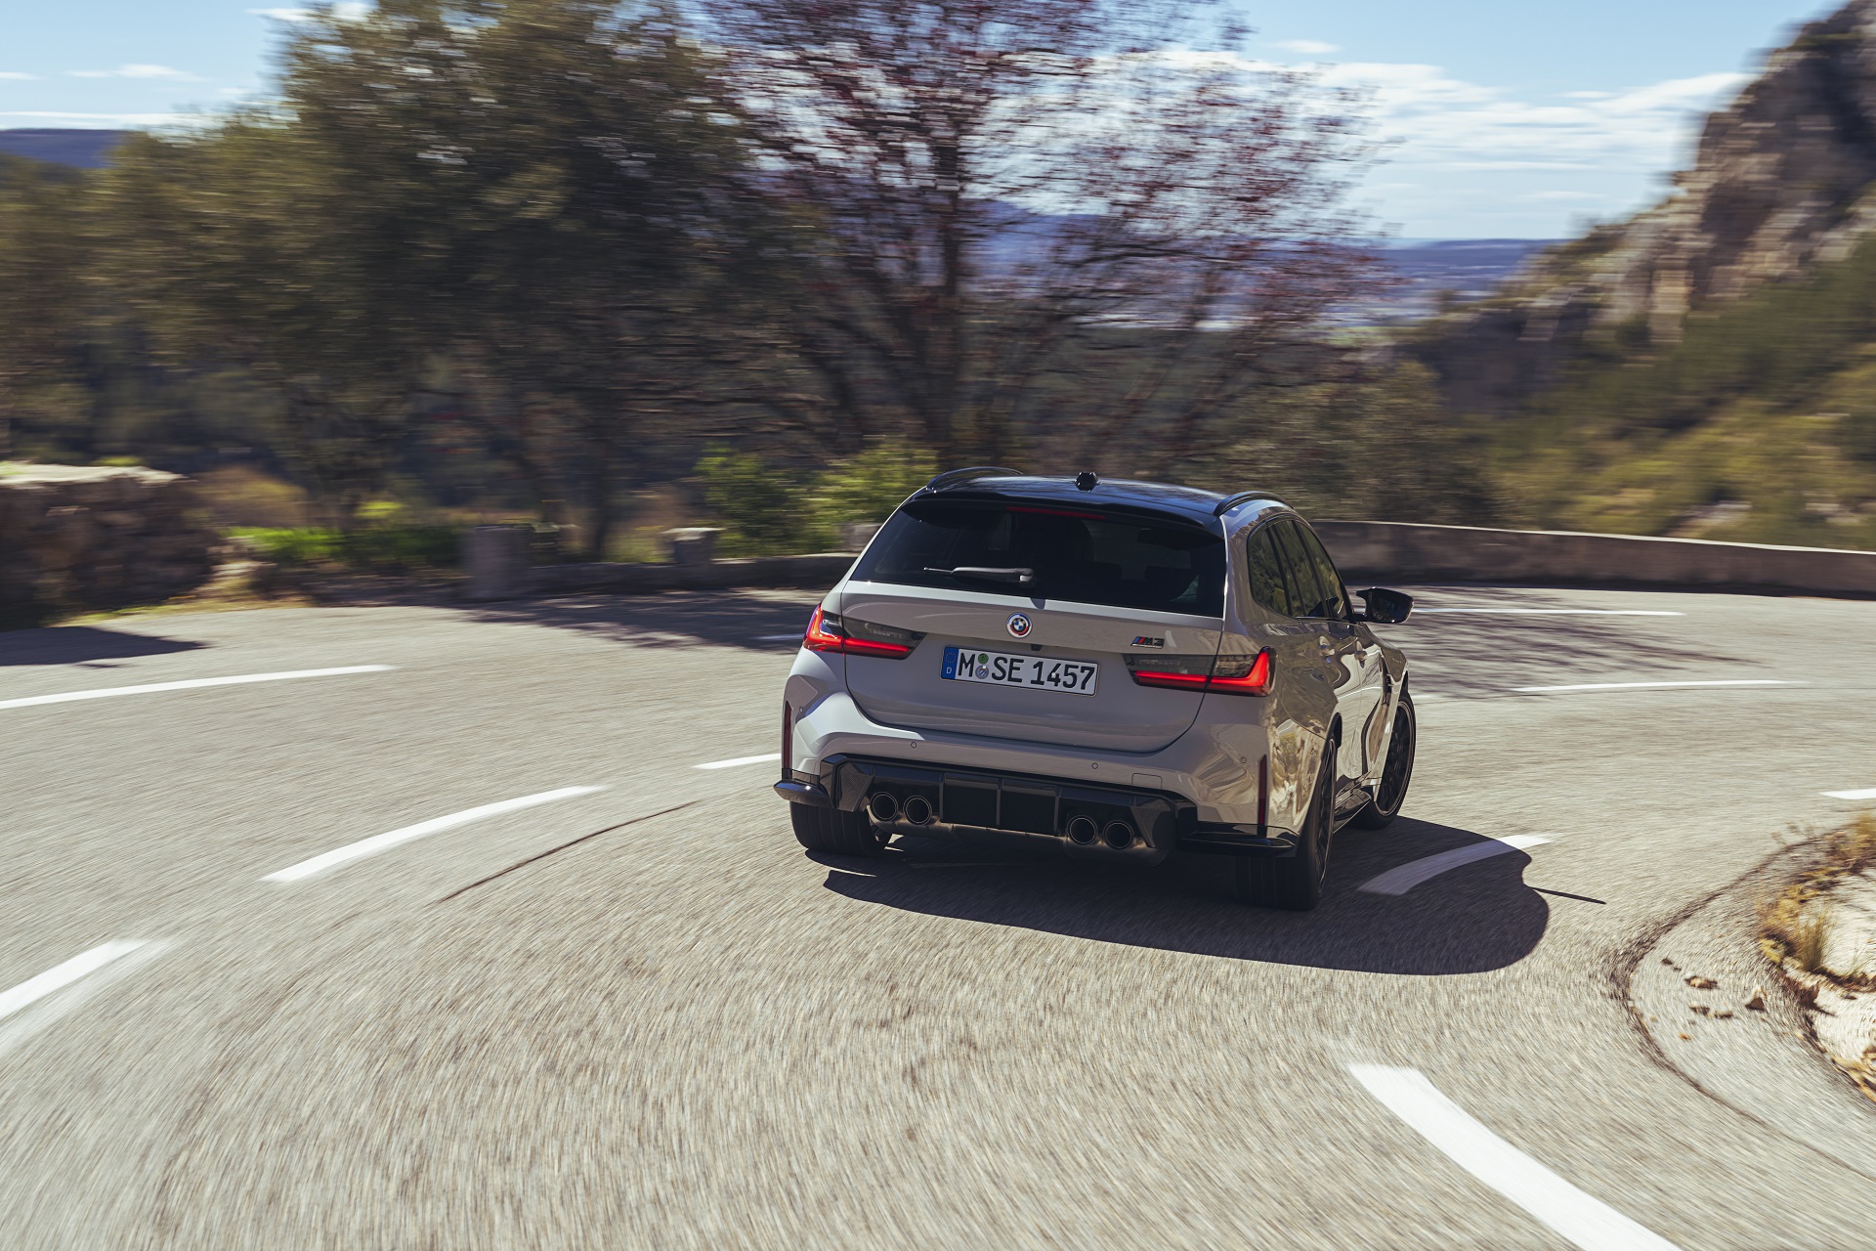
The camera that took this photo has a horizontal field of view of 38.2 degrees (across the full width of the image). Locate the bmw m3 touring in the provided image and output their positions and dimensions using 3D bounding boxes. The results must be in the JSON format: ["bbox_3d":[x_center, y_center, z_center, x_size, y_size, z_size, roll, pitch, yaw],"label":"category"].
[{"bbox_3d":[0.847,0.171,11.159,1.960,1.445,4.800,6,3,15],"label":"bmw m3 touring"}]

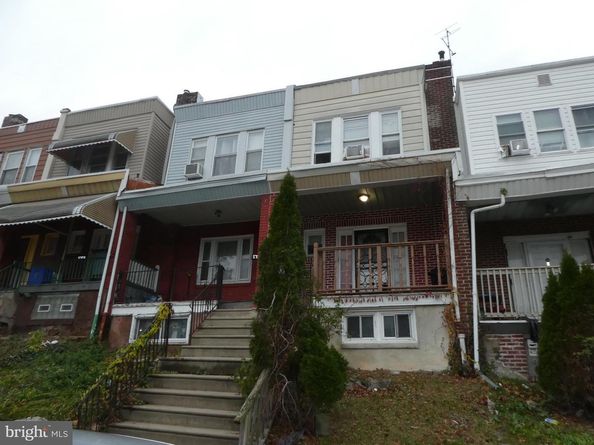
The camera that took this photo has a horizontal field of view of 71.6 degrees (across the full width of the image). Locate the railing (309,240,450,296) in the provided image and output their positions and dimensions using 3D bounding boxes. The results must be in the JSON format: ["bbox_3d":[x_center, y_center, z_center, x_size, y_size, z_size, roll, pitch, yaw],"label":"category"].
[{"bbox_3d":[1.660,0.874,8.308,2.683,1.104,0.100,-5,-20,18],"label":"railing"}]

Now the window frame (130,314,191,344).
[{"bbox_3d":[-3.123,2.463,9.462,1.566,0.640,0.130,-5,-20,18],"label":"window frame"}]

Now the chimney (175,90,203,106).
[{"bbox_3d":[-3.753,-4.151,14.447,0.830,0.620,0.420,-5,-20,18],"label":"chimney"}]

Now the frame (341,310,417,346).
[{"bbox_3d":[1.591,2.047,7.937,1.415,0.720,0.140,-5,-20,18],"label":"frame"}]

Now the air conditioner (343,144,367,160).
[{"bbox_3d":[1.623,-1.850,11.370,0.494,0.385,0.420,-5,-20,18],"label":"air conditioner"}]

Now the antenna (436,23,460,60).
[{"bbox_3d":[4.335,-5.116,11.759,0.620,1.130,0.420,-15,-25,40],"label":"antenna"}]

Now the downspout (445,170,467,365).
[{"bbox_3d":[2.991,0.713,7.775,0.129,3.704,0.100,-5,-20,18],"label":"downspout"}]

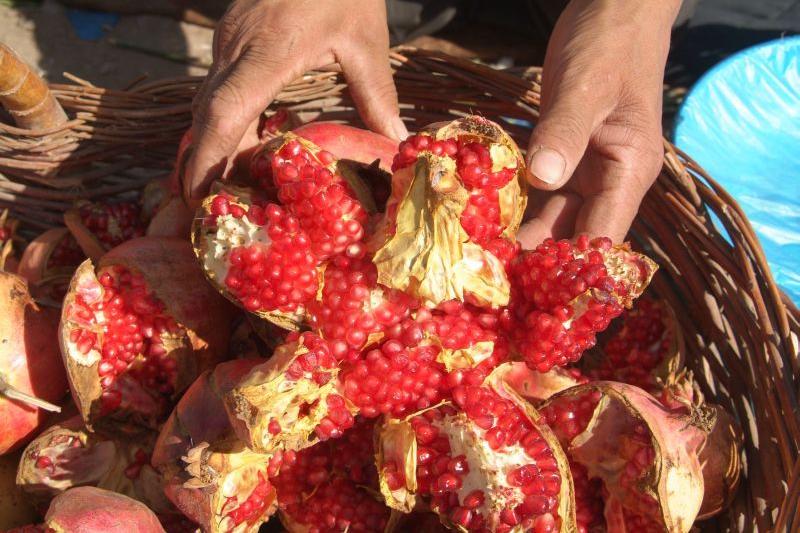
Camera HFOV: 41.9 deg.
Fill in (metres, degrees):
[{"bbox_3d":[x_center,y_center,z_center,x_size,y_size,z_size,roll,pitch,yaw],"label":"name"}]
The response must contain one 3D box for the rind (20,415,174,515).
[{"bbox_3d":[-0.157,0.102,0.540,0.078,0.042,0.055,0,47,0],"label":"rind"}]

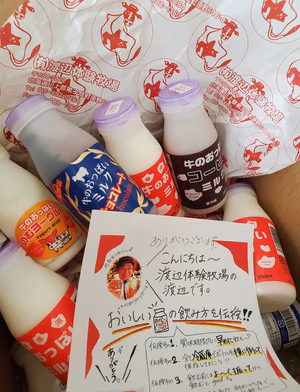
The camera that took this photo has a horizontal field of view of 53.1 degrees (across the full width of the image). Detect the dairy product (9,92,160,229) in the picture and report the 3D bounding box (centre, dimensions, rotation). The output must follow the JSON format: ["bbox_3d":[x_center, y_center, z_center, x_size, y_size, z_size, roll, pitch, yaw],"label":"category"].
[{"bbox_3d":[-0.056,-0.018,0.248,0.056,0.056,0.134,-42,100,-13],"label":"dairy product"}]

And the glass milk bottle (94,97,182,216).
[{"bbox_3d":[-0.011,-0.026,0.296,0.056,0.134,0.056,-2,41,25],"label":"glass milk bottle"}]

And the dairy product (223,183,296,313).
[{"bbox_3d":[0.107,0.049,0.319,0.056,0.056,0.134,22,45,-25],"label":"dairy product"}]

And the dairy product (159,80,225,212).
[{"bbox_3d":[0.044,-0.046,0.312,0.056,0.134,0.056,-13,37,10],"label":"dairy product"}]

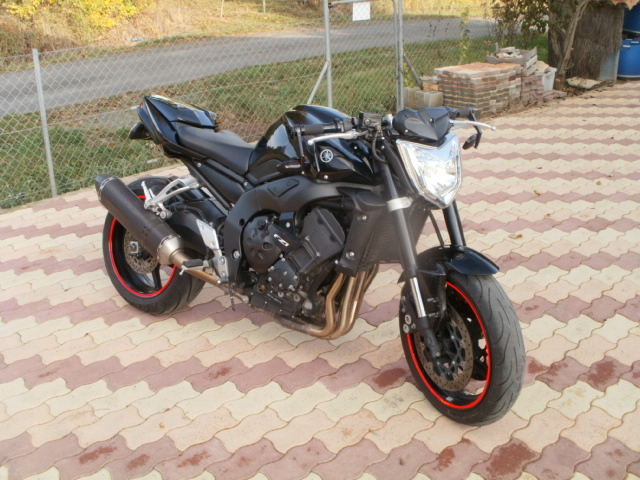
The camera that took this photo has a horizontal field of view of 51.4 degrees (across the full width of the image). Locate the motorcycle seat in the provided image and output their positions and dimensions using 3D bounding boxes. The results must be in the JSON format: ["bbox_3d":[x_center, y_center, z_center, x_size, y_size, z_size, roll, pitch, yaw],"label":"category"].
[{"bbox_3d":[-0.396,-0.375,2.800,0.430,0.150,0.280,14,9,31],"label":"motorcycle seat"}]

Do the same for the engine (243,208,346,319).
[{"bbox_3d":[-0.026,0.083,2.592,0.460,0.450,0.460,14,9,31],"label":"engine"}]

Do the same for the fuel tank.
[{"bbox_3d":[0.018,-0.351,2.545,0.580,0.300,0.360,14,9,31],"label":"fuel tank"}]

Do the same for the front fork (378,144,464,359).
[{"bbox_3d":[0.396,0.007,2.310,0.270,0.770,0.110,-10,-6,-27],"label":"front fork"}]

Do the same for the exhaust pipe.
[{"bbox_3d":[-0.664,-0.043,2.775,0.740,0.150,0.150,35,18,22],"label":"exhaust pipe"}]

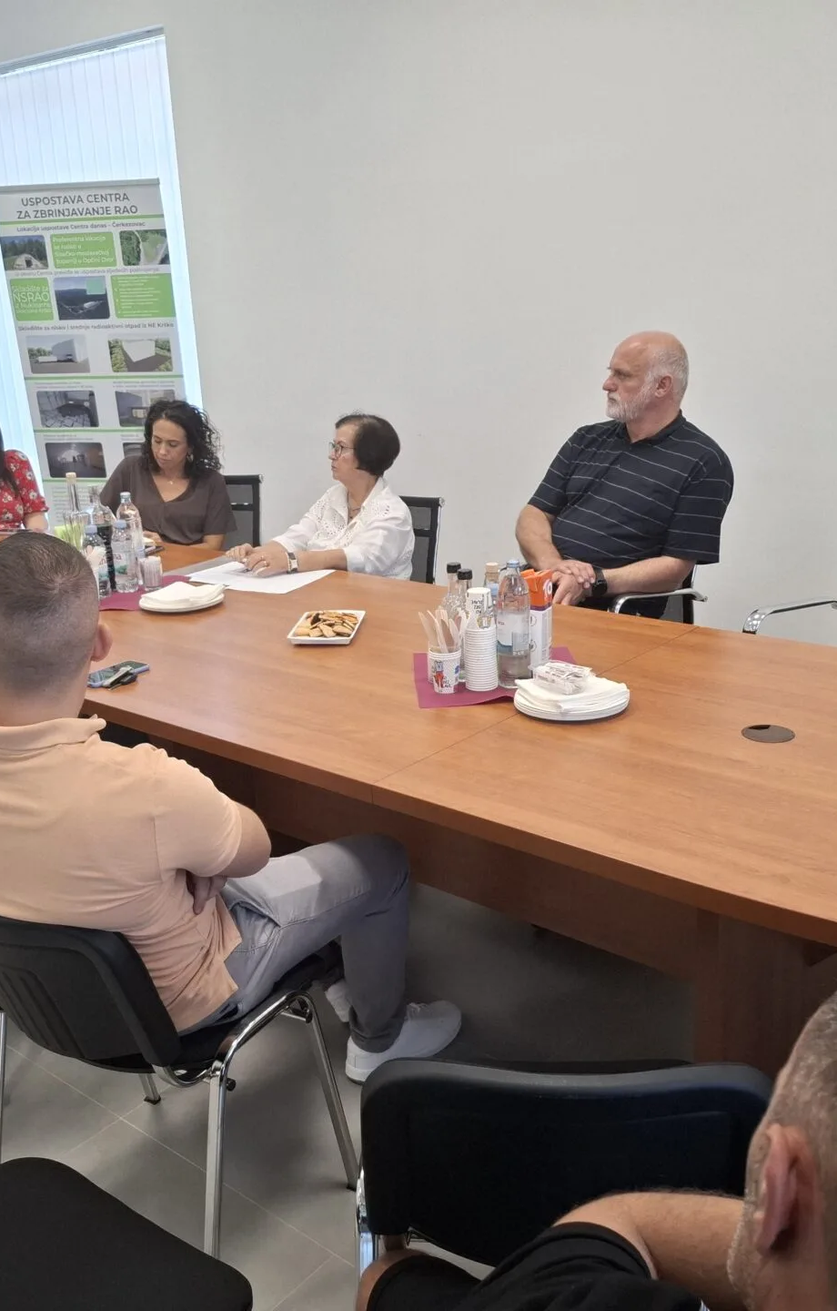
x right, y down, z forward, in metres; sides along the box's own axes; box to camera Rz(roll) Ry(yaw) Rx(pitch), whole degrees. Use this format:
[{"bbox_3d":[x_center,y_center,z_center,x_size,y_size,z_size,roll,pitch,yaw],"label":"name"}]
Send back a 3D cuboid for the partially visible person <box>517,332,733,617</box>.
[{"bbox_3d":[0.609,-0.190,3.527,0.620,1.490,0.800,12,23,37],"label":"partially visible person"}]

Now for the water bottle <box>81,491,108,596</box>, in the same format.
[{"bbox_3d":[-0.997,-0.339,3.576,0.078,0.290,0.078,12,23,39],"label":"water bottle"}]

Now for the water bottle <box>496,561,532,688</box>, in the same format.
[{"bbox_3d":[0.212,-0.066,2.564,0.078,0.278,0.078,-2,18,1],"label":"water bottle"}]

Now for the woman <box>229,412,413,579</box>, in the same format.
[{"bbox_3d":[-0.232,-0.176,3.881,0.550,1.230,0.780,10,21,34],"label":"woman"}]

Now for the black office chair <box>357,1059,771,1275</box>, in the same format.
[{"bbox_3d":[0.201,0.785,1.643,0.540,0.810,0.560,0,18,6],"label":"black office chair"}]

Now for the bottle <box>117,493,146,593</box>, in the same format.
[{"bbox_3d":[-0.878,-0.380,3.663,0.085,0.305,0.085,12,23,39],"label":"bottle"}]

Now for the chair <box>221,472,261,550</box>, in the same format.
[{"bbox_3d":[-0.967,-0.293,4.991,0.570,0.900,0.600,3,19,16],"label":"chair"}]

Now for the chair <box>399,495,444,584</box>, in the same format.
[{"bbox_3d":[-0.247,-0.117,4.395,0.570,0.890,0.600,7,20,27],"label":"chair"}]

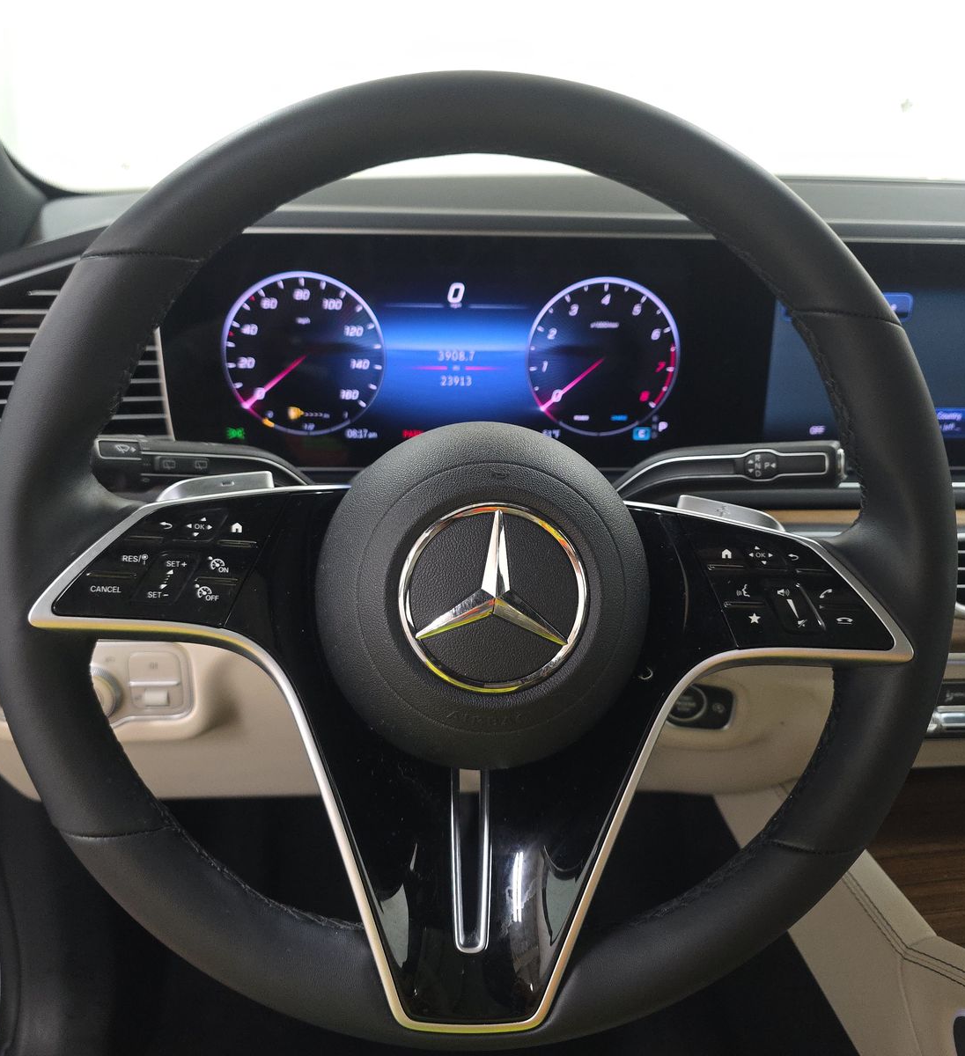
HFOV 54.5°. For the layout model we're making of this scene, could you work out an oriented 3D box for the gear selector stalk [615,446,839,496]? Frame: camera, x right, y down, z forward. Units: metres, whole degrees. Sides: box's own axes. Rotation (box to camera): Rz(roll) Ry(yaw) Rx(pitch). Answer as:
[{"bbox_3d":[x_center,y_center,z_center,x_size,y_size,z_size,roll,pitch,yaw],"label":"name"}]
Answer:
[{"bbox_3d":[0.117,-0.028,0.450,0.117,0.026,0.028,0,14,-4],"label":"gear selector stalk"}]

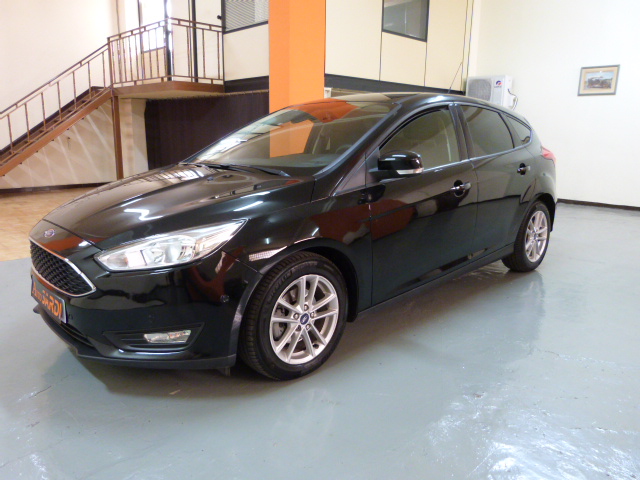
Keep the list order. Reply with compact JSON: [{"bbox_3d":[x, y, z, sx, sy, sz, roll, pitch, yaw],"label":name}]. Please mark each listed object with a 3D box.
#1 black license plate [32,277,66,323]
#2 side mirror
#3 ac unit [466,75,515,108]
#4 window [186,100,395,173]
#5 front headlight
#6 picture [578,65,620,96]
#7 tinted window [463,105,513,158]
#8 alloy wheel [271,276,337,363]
[{"bbox_3d":[-1.264,0.273,2.134,0.020,0.115,0.520,-11,18,-43],"label":"black license plate"},{"bbox_3d":[0.402,-0.386,2.329,0.155,0.135,0.215,-11,18,-43],"label":"side mirror"},{"bbox_3d":[3.179,-2.778,8.755,0.740,0.550,0.320,12,17,41],"label":"ac unit"},{"bbox_3d":[-0.245,-0.657,2.916,1.380,0.150,0.930,14,44,45],"label":"window"},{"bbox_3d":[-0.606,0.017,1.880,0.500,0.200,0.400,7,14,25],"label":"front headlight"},{"bbox_3d":[4.667,-2.661,7.741,0.570,0.462,0.030,12,17,41],"label":"picture"},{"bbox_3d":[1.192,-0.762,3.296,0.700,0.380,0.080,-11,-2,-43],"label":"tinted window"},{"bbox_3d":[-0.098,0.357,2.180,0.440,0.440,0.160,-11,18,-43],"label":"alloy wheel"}]

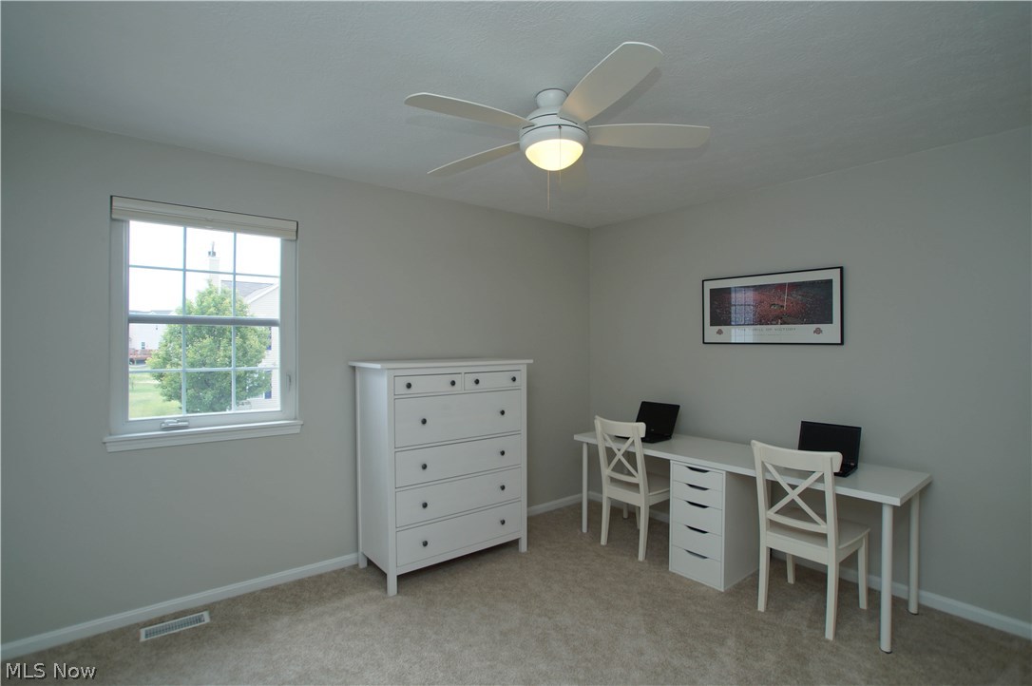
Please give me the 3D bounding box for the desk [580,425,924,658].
[{"bbox_3d":[1.328,1.080,3.012,0.610,0.737,2.000,0,-1,-39],"label":"desk"}]

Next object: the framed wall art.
[{"bbox_3d":[1.705,-0.226,3.122,0.025,0.473,0.895,0,-1,-39],"label":"framed wall art"}]

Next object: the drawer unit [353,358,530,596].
[{"bbox_3d":[-0.469,0.793,3.105,1.105,1.320,0.502,0,-1,-38],"label":"drawer unit"}]

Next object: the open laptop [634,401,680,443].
[{"bbox_3d":[1.006,0.600,3.505,0.365,0.235,0.330,0,-1,-41],"label":"open laptop"}]

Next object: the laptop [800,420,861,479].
[{"bbox_3d":[1.745,0.594,2.608,0.325,0.225,0.300,0,-1,-41],"label":"laptop"}]

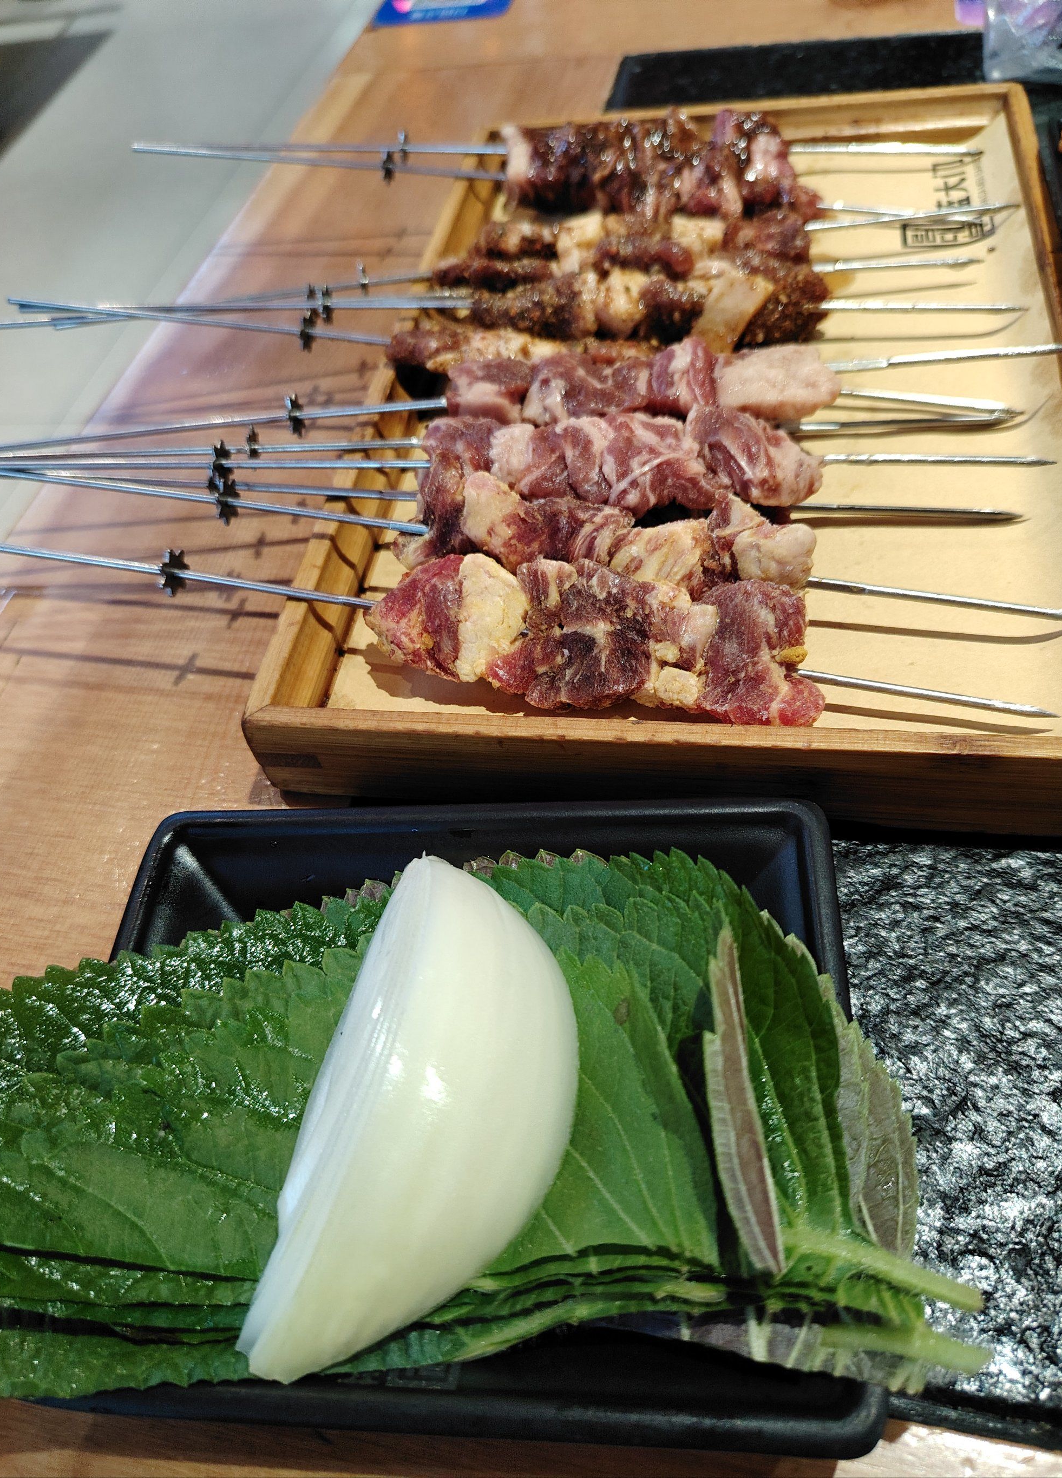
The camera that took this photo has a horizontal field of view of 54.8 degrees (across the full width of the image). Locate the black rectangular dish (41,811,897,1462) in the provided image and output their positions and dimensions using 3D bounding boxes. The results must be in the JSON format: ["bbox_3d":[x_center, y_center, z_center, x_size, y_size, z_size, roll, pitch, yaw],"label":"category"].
[{"bbox_3d":[-0.016,0.077,0.225,0.164,0.034,0.127,-2,54,8],"label":"black rectangular dish"}]

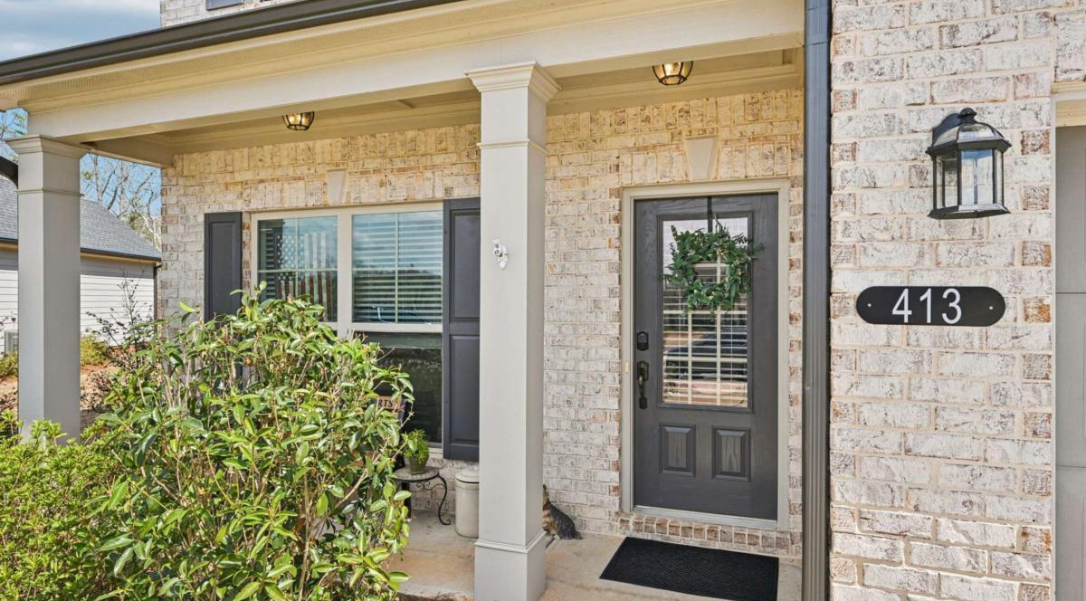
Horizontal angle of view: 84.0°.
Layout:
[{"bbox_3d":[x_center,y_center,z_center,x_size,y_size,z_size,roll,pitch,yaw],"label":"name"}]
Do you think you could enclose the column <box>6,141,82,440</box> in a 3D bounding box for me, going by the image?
[{"bbox_3d":[-3.502,0.207,4.277,0.370,2.670,0.370,0,0,19],"label":"column"}]

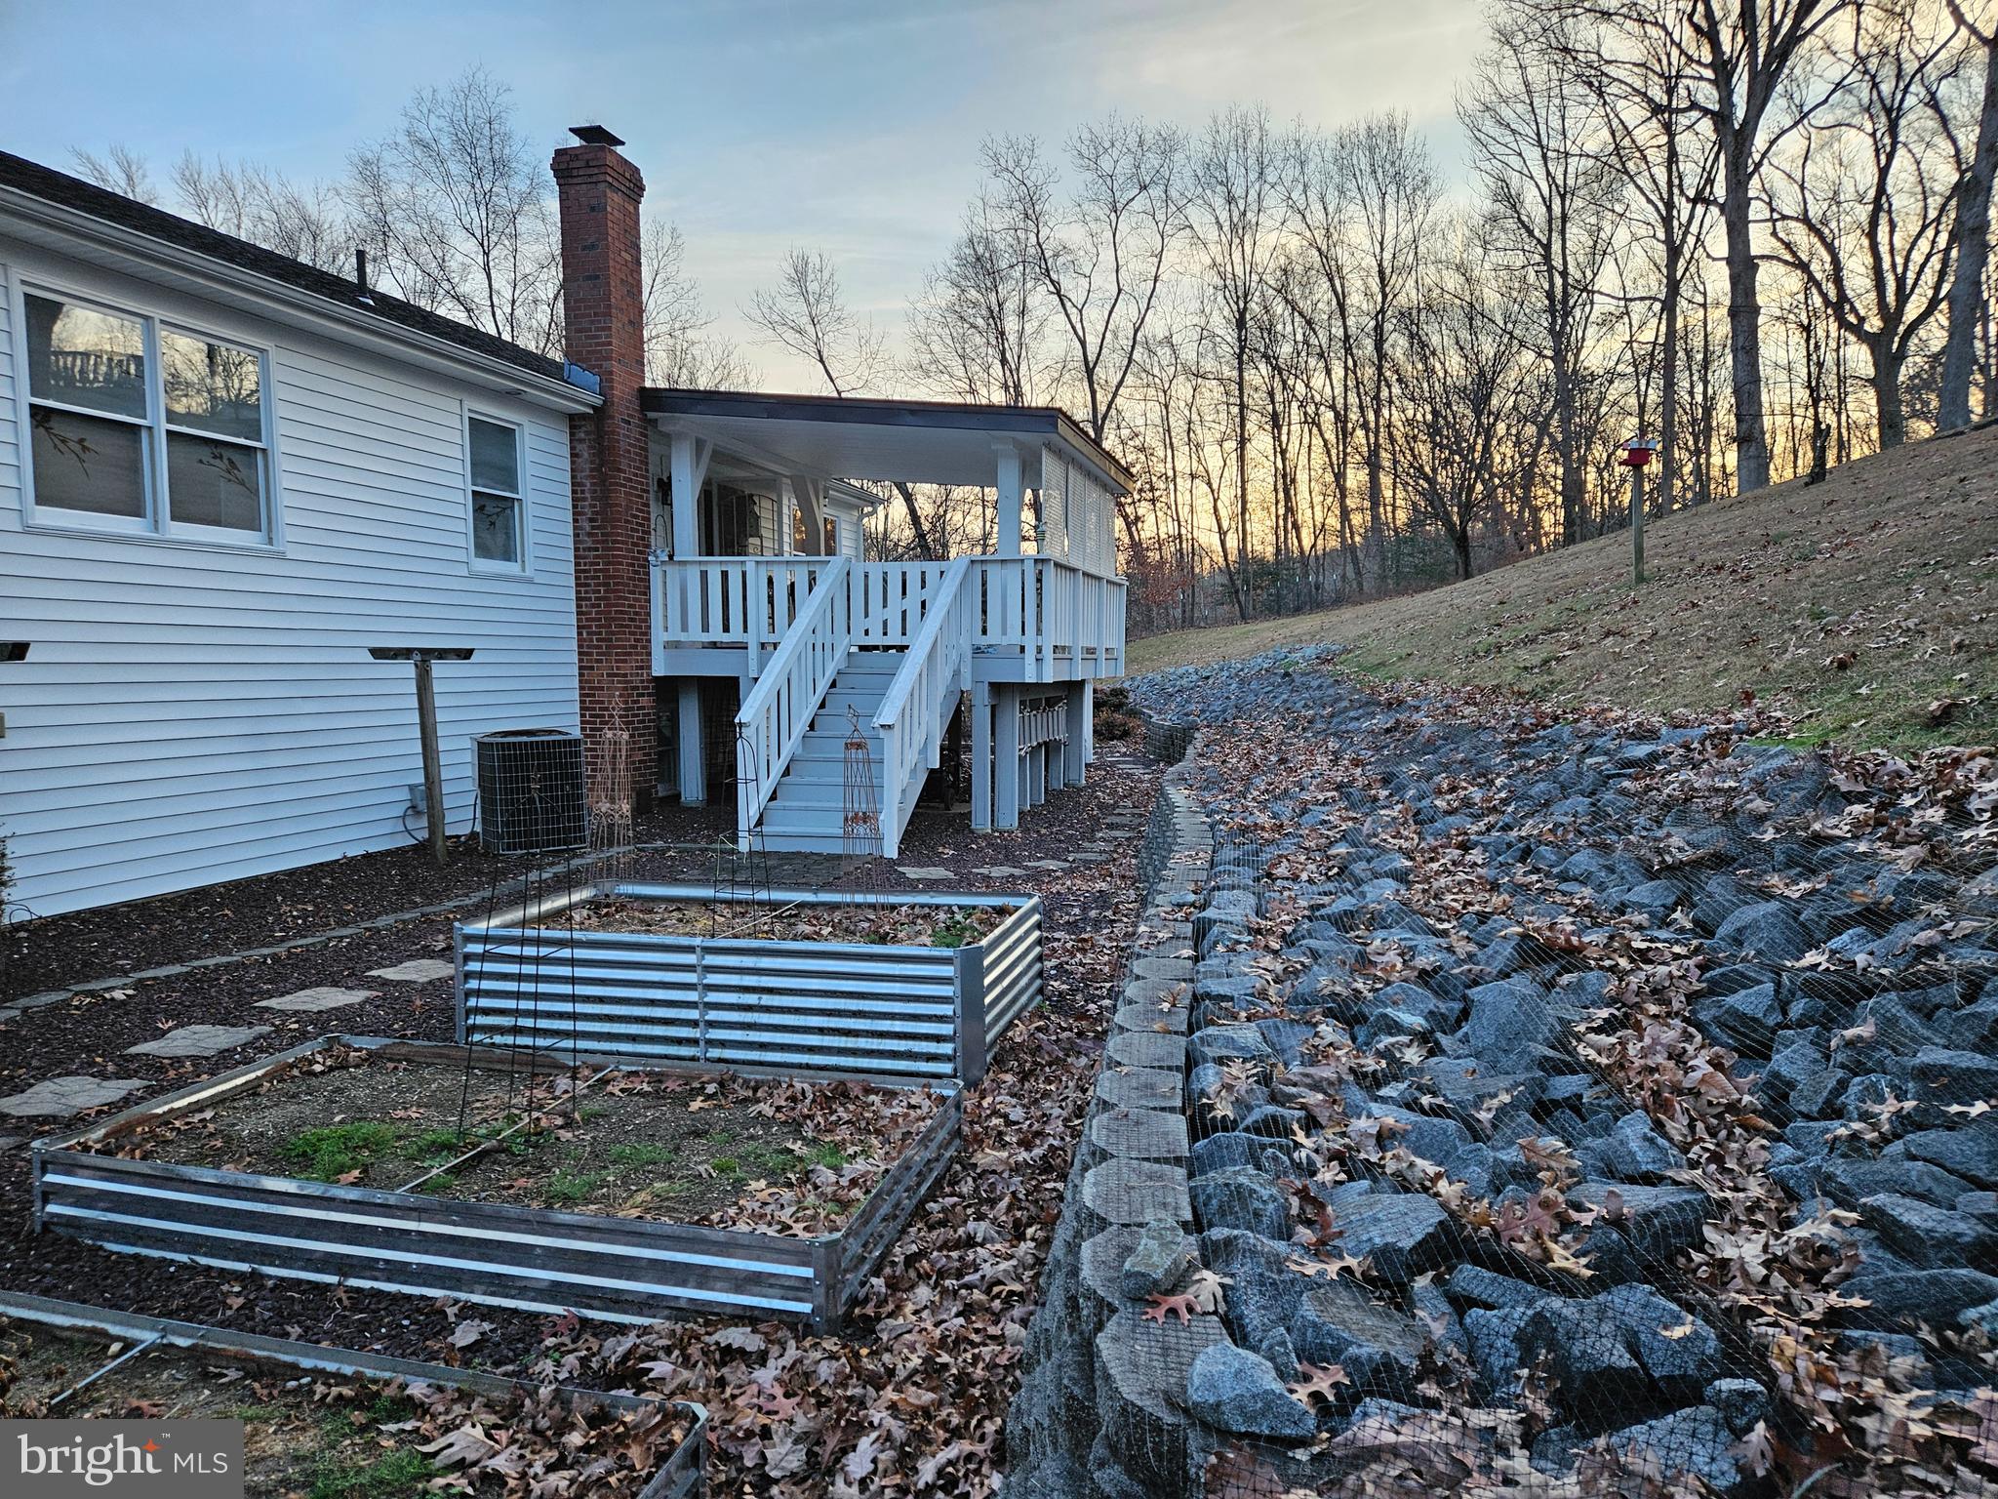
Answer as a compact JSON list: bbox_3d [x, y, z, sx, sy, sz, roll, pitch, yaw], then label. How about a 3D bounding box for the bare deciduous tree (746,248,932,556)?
[{"bbox_3d":[-3.749,-7.628,32.704,4.922,9.260,4.676,-1,4,-6],"label":"bare deciduous tree"}]

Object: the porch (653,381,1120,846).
[{"bbox_3d":[-1.276,-1.526,14.376,4.500,4.350,7.000,1,4,14],"label":"porch"}]

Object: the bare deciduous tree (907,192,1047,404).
[{"bbox_3d":[-0.701,-10.815,42.564,4.554,13.620,4.327,0,4,-1],"label":"bare deciduous tree"}]

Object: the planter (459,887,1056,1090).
[{"bbox_3d":[-1.118,1.047,6.370,2.440,0.555,1.270,1,4,14],"label":"planter"}]

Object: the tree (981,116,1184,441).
[{"bbox_3d":[2.549,-11.506,40.514,6.193,15.185,5.883,0,4,4],"label":"tree"}]

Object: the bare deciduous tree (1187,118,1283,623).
[{"bbox_3d":[8.123,-13.202,45.450,3.367,17.190,3.198,1,4,10],"label":"bare deciduous tree"}]

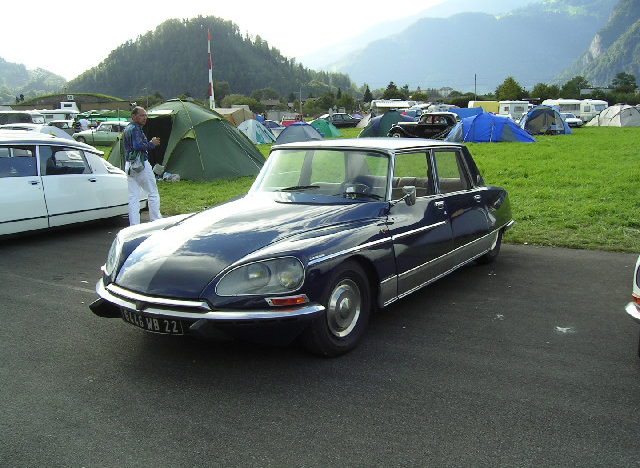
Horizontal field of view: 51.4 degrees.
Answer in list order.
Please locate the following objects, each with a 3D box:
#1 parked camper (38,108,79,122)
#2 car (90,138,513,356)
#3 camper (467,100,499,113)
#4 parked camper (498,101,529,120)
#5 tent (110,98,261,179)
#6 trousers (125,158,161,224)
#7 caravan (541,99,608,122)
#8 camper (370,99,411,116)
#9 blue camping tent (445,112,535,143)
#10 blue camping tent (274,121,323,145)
[{"bbox_3d":[-26.425,-11.077,67.003,5.300,2.750,2.200,1,10,11],"label":"parked camper"},{"bbox_3d":[0.288,-0.179,6.064,1.800,1.410,4.850,6,12,34],"label":"car"},{"bbox_3d":[16.660,-11.939,67.003,5.200,2.700,2.100,-5,11,-20],"label":"camper"},{"bbox_3d":[19.193,-11.815,66.018,2.200,2.700,4.800,-4,10,-14],"label":"parked camper"},{"bbox_3d":[-3.724,-2.685,18.705,3.600,2.100,2.800,5,12,33],"label":"tent"},{"bbox_3d":[-2.588,-0.582,9.789,0.480,0.980,0.380,-4,10,-16],"label":"trousers"},{"bbox_3d":[25.996,-12.299,67.988,6.400,2.700,2.300,3,11,20],"label":"caravan"},{"bbox_3d":[6.560,-10.839,61.069,5.500,3.000,2.300,2,11,17],"label":"camper"},{"bbox_3d":[9.438,-5.961,37.061,4.700,1.650,2.400,-2,10,-6],"label":"blue camping tent"},{"bbox_3d":[-1.103,-5.356,35.811,2.900,1.300,2.400,-1,10,0],"label":"blue camping tent"}]

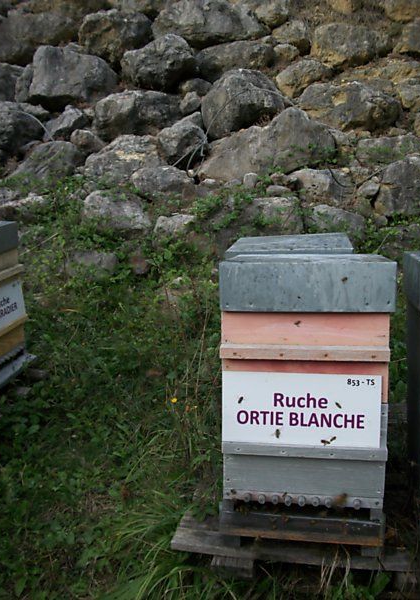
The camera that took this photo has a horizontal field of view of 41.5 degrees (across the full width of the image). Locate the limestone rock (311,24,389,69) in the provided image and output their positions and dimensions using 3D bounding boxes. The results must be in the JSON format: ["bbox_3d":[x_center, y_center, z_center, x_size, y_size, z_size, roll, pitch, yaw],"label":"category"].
[{"bbox_3d":[1.583,-2.847,6.204,0.895,0.515,0.611,0,7,4],"label":"limestone rock"}]

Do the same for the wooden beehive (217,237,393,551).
[{"bbox_3d":[0.288,0.256,1.690,0.460,0.765,0.540,0,7,10],"label":"wooden beehive"}]

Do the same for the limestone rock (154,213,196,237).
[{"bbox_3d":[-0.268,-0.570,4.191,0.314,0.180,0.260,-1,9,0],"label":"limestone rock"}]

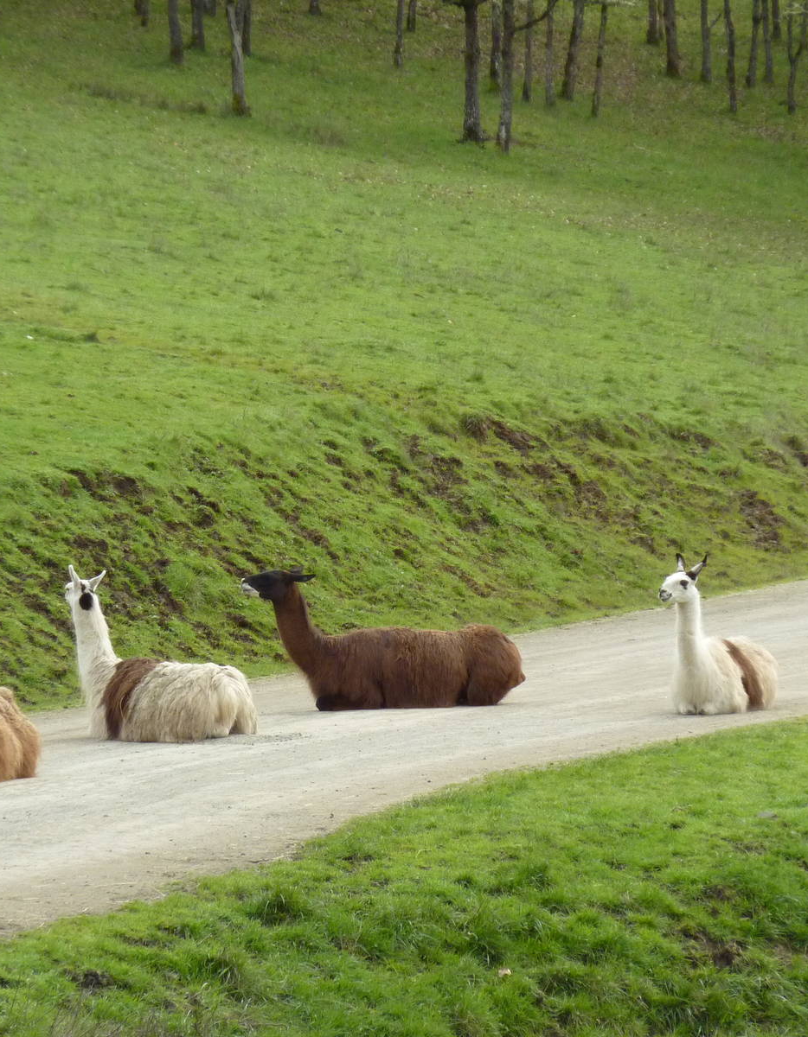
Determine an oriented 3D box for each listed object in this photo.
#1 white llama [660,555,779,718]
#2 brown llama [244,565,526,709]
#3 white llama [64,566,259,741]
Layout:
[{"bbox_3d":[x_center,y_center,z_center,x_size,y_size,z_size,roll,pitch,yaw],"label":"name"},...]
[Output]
[{"bbox_3d":[2.070,0.743,51.300,0.480,1.012,1.350,1,2,23],"label":"white llama"},{"bbox_3d":[-0.135,0.765,50.200,1.800,0.887,0.500,0,2,-8],"label":"brown llama"},{"bbox_3d":[-1.474,0.818,47.800,1.400,1.035,0.540,2,3,42],"label":"white llama"}]

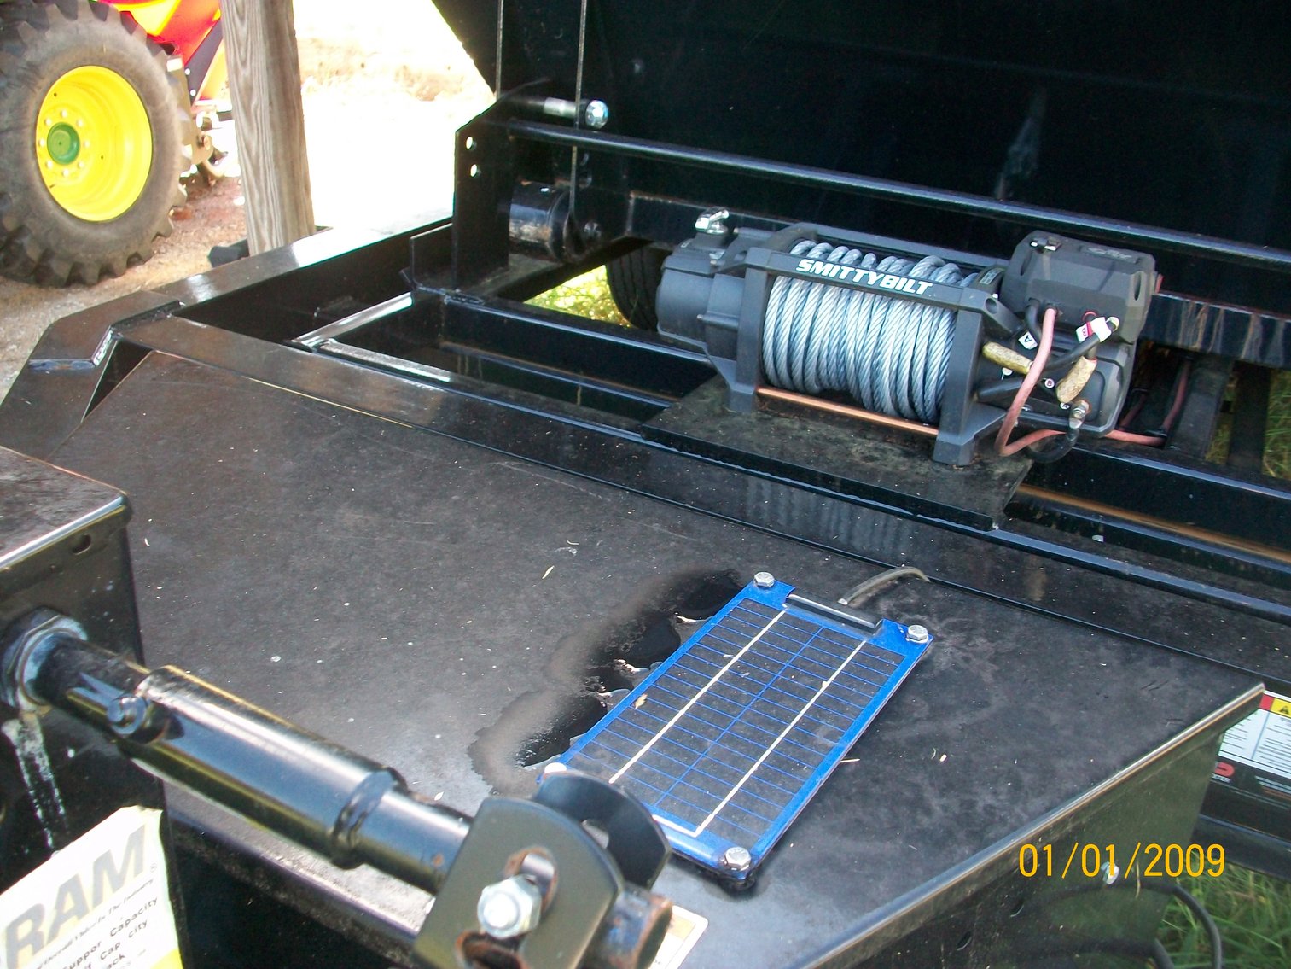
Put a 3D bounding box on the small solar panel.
[{"bbox_3d":[0.088,0.174,1.025,0.175,0.013,0.362,18,29,26],"label":"small solar panel"}]

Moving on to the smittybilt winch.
[{"bbox_3d":[0.286,-0.190,1.493,0.544,0.242,0.167,16,28,23],"label":"smittybilt winch"}]

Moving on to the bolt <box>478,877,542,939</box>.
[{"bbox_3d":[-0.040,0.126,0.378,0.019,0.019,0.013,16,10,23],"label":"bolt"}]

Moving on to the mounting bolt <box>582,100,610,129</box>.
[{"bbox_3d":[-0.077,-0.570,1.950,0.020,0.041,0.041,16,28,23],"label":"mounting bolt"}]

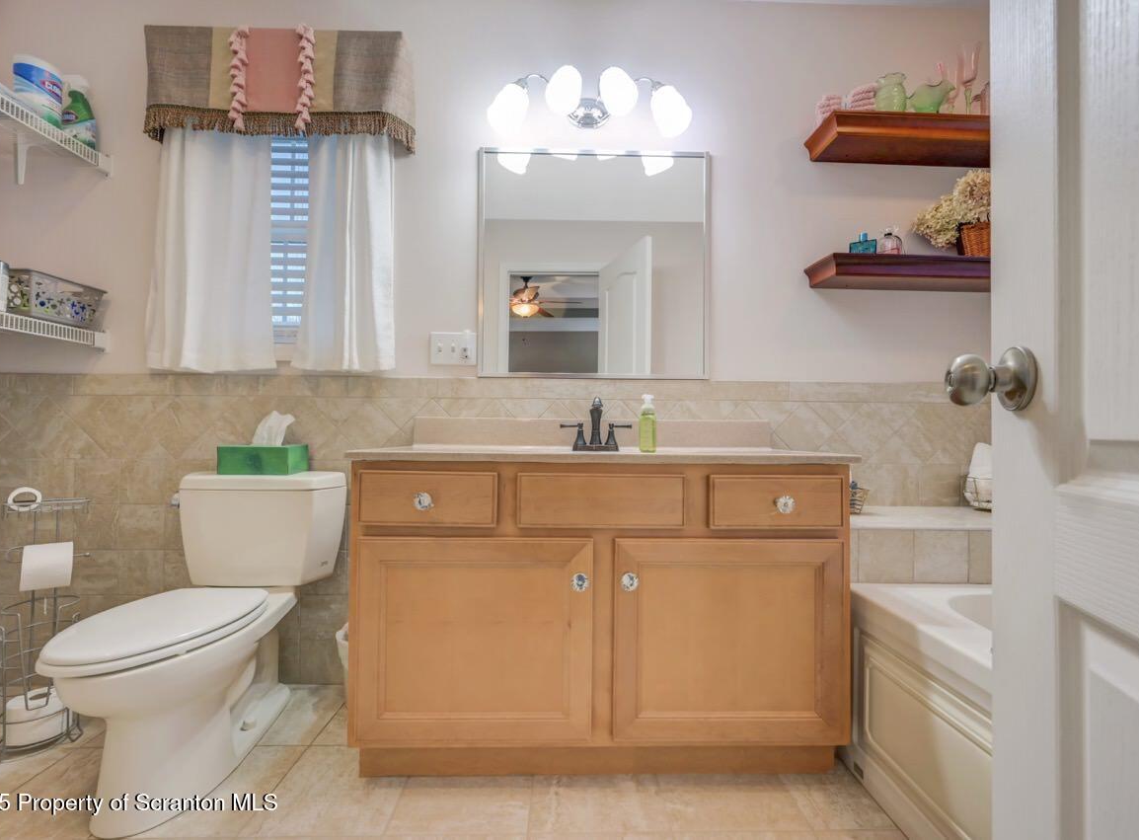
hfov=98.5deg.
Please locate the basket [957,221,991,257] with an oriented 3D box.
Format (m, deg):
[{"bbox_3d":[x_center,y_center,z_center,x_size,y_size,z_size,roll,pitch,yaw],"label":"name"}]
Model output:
[{"bbox_3d":[1.415,-0.592,1.675,0.155,0.128,0.105,0,-1,21],"label":"basket"}]

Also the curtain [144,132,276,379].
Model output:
[{"bbox_3d":[-1.190,-0.605,1.645,0.430,0.890,0.075,1,-1,-1],"label":"curtain"}]

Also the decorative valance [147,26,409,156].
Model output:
[{"bbox_3d":[-0.962,-1.108,1.659,0.849,0.347,0.115,0,-1,-1],"label":"decorative valance"}]

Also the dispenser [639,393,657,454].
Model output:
[{"bbox_3d":[0.242,0.009,1.516,0.052,0.181,0.052,0,-1,-1],"label":"dispenser"}]

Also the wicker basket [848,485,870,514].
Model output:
[{"bbox_3d":[0.883,0.259,1.647,0.195,0.090,0.135,0,-1,-1],"label":"wicker basket"}]

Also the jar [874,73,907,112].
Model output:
[{"bbox_3d":[1.087,-1.066,1.660,0.094,0.162,0.094,1,-1,0],"label":"jar"}]

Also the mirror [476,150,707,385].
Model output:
[{"bbox_3d":[0.087,-0.545,1.716,0.801,0.801,0.022,0,-1,-1],"label":"mirror"}]

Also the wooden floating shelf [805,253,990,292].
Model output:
[{"bbox_3d":[1.300,-0.499,1.682,0.914,0.062,0.186,1,-1,-1],"label":"wooden floating shelf"}]

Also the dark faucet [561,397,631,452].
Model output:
[{"bbox_3d":[0.088,0.013,1.582,0.236,0.170,0.140,0,-1,-1],"label":"dark faucet"}]

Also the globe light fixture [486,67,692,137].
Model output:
[{"bbox_3d":[0.063,-1.055,1.638,0.670,0.200,0.190,1,-1,-1],"label":"globe light fixture"}]

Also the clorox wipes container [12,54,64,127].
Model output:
[{"bbox_3d":[-1.714,-1.038,1.584,0.107,0.204,0.107,1,-1,-1],"label":"clorox wipes container"}]

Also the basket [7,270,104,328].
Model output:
[{"bbox_3d":[-1.705,-0.373,1.557,0.245,0.135,0.235,1,-1,-1],"label":"basket"}]

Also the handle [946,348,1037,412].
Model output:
[{"bbox_3d":[0.448,-0.044,0.532,0.066,0.068,0.068,0,-1,18],"label":"handle"}]

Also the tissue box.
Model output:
[{"bbox_3d":[-1.004,0.131,1.617,0.225,0.088,0.121,1,-1,-1],"label":"tissue box"}]

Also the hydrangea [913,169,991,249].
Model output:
[{"bbox_3d":[1.323,-0.707,1.652,0.340,0.280,0.210,0,-1,-1],"label":"hydrangea"}]

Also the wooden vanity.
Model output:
[{"bbox_3d":[0.085,0.459,1.448,1.248,0.913,0.539,0,-1,-1],"label":"wooden vanity"}]

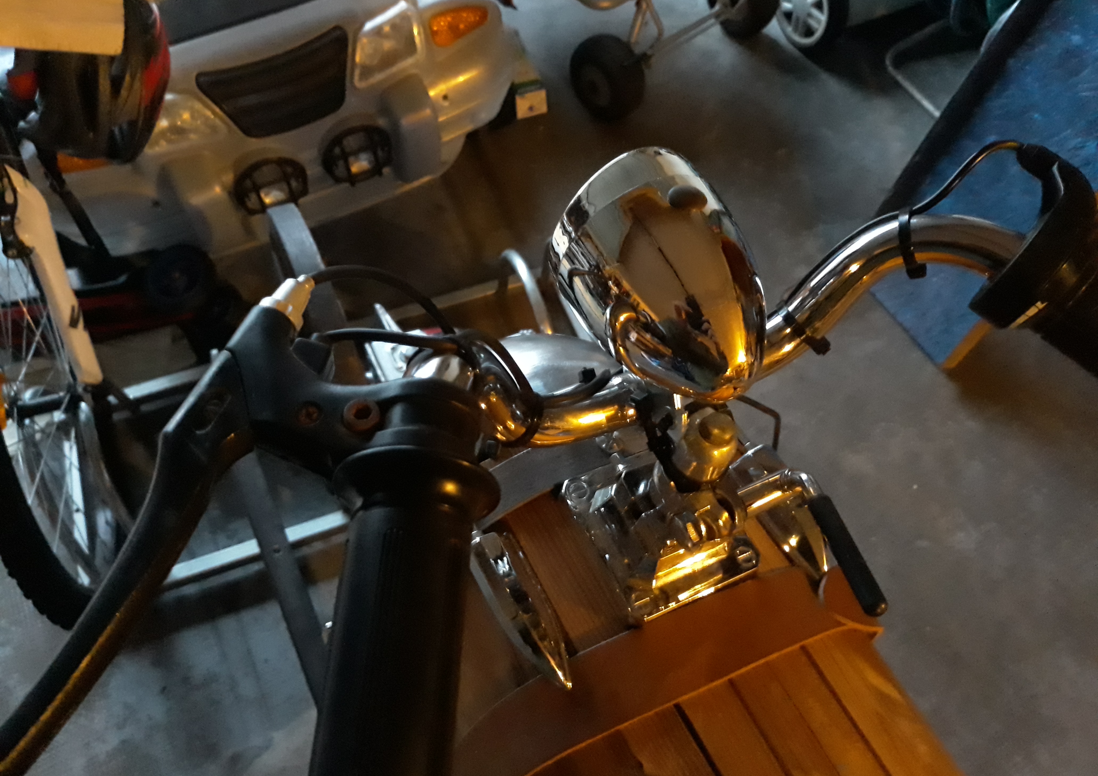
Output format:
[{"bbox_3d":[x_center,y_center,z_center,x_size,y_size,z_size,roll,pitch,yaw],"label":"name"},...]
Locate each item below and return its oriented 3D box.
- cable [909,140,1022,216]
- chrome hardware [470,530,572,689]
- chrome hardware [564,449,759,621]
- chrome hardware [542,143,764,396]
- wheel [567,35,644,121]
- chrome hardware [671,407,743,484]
[{"bbox_3d":[0.185,-0.093,0.383,0.058,0.018,0.018,-25,23,20],"label":"cable"},{"bbox_3d":[-0.021,0.148,0.585,0.036,0.036,0.137,-21,49,-12],"label":"chrome hardware"},{"bbox_3d":[0.074,0.084,0.602,0.096,0.050,0.126,-21,49,-12],"label":"chrome hardware"},{"bbox_3d":[0.065,-0.046,0.440,0.094,0.096,0.125,-22,50,-13],"label":"chrome hardware"},{"bbox_3d":[0.135,-0.712,1.980,0.080,0.200,0.200,-36,54,-23],"label":"wheel"},{"bbox_3d":[0.087,0.032,0.475,0.036,0.040,0.038,2,45,-2],"label":"chrome hardware"}]

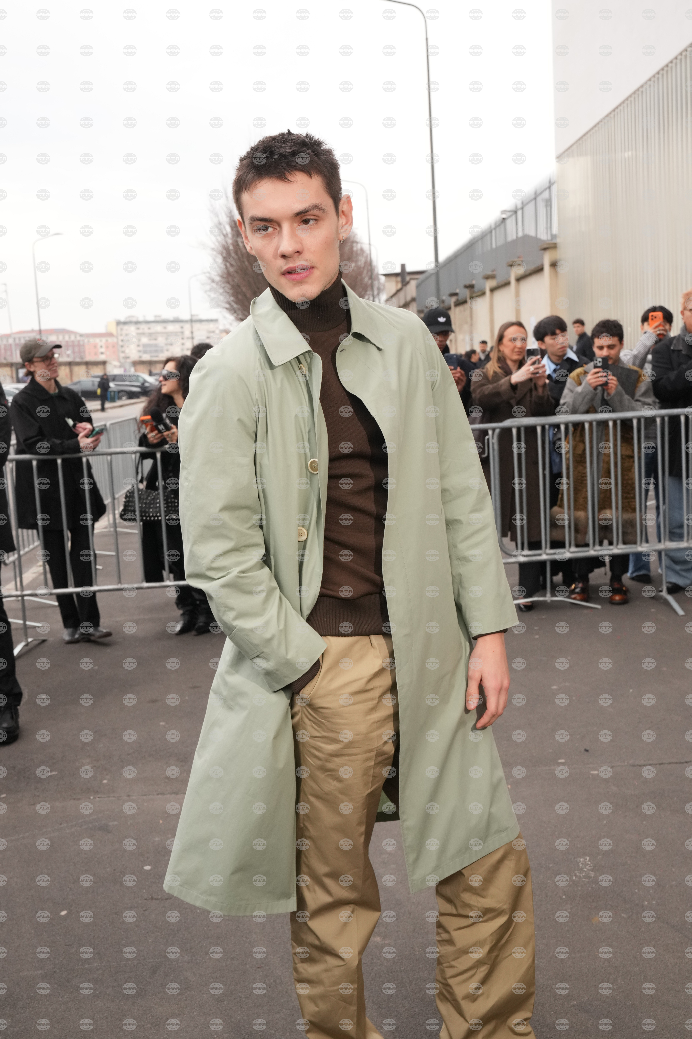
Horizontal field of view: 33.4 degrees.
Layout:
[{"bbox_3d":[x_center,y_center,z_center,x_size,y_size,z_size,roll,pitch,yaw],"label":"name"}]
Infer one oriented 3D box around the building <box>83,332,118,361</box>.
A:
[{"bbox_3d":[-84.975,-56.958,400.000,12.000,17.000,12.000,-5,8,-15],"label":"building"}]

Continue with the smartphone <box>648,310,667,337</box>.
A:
[{"bbox_3d":[1.865,-1.169,6.900,0.076,0.157,0.012,-4,8,16],"label":"smartphone"}]

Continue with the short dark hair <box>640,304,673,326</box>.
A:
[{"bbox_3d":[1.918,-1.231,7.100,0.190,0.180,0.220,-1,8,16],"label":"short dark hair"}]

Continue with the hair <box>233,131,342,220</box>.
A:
[{"bbox_3d":[-0.090,-0.516,1.820,0.165,0.175,0.205,-7,12,11],"label":"hair"}]

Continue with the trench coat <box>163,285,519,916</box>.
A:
[{"bbox_3d":[-0.015,0.105,1.950,0.570,1.010,0.400,-4,7,-10],"label":"trench coat"}]

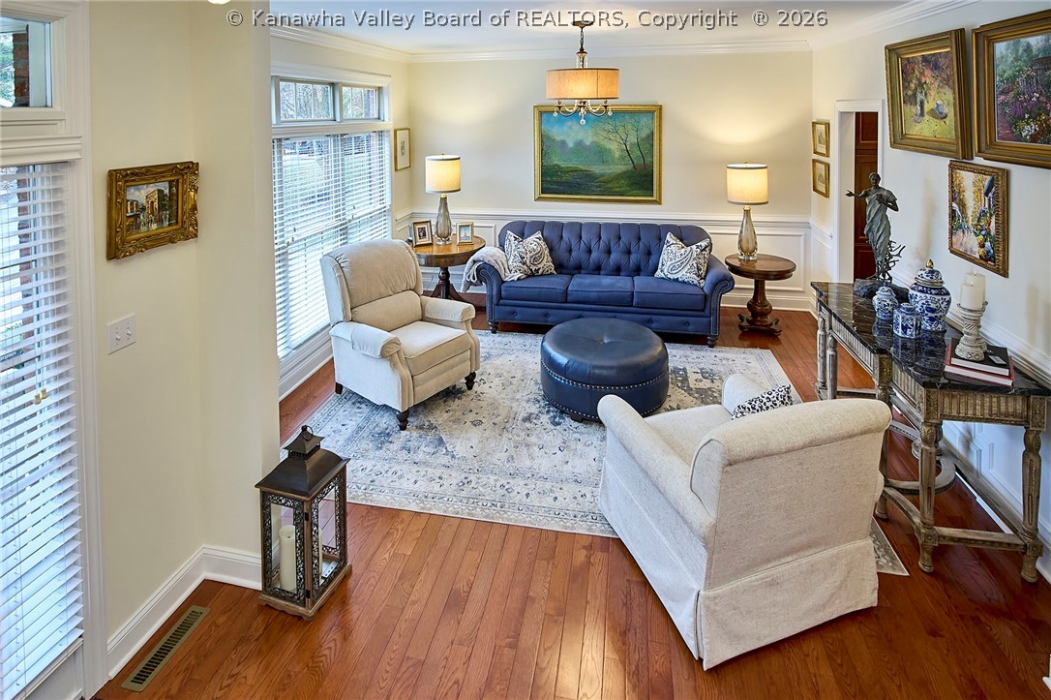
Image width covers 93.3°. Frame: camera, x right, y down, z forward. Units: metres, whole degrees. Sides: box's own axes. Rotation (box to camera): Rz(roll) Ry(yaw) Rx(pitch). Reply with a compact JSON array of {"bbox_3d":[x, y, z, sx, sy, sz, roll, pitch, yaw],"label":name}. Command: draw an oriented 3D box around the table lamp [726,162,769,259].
[{"bbox_3d":[2.058,-1.295,4.700,0.360,0.880,0.360,4,24,10],"label":"table lamp"}]

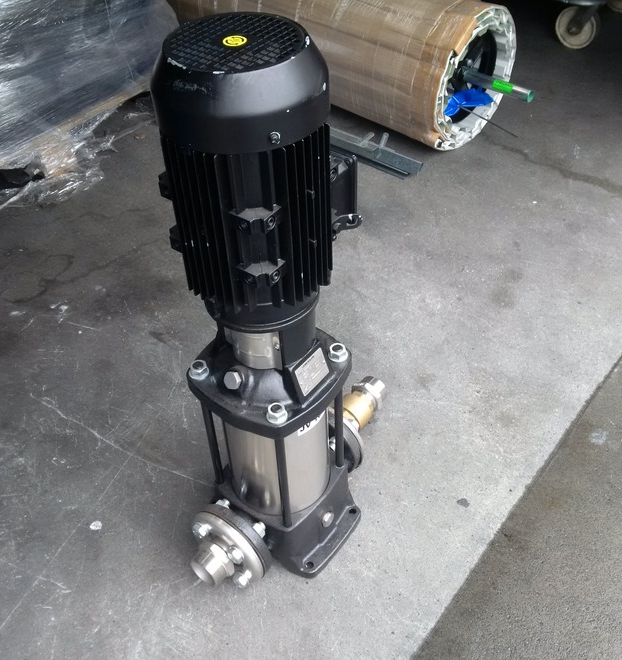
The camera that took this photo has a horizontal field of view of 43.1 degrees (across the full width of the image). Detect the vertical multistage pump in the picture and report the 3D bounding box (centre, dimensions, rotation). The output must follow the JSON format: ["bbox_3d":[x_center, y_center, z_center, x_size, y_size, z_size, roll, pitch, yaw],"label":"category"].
[{"bbox_3d":[-0.032,-0.013,1.164,0.252,0.877,0.505,26,50,27],"label":"vertical multistage pump"}]

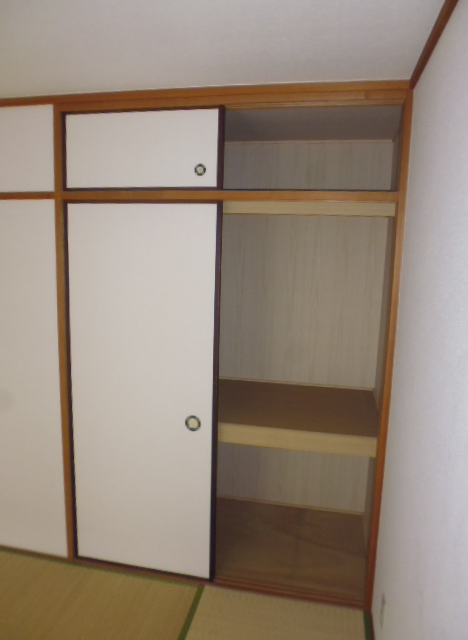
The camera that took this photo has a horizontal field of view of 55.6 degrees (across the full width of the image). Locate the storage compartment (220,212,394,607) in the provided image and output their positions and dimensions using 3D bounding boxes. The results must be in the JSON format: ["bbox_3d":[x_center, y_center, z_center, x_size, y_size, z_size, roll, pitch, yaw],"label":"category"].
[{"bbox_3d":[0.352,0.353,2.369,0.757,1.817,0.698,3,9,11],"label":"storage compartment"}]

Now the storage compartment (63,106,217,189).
[{"bbox_3d":[-0.421,-0.766,2.005,0.768,0.346,0.030,3,9,11],"label":"storage compartment"}]

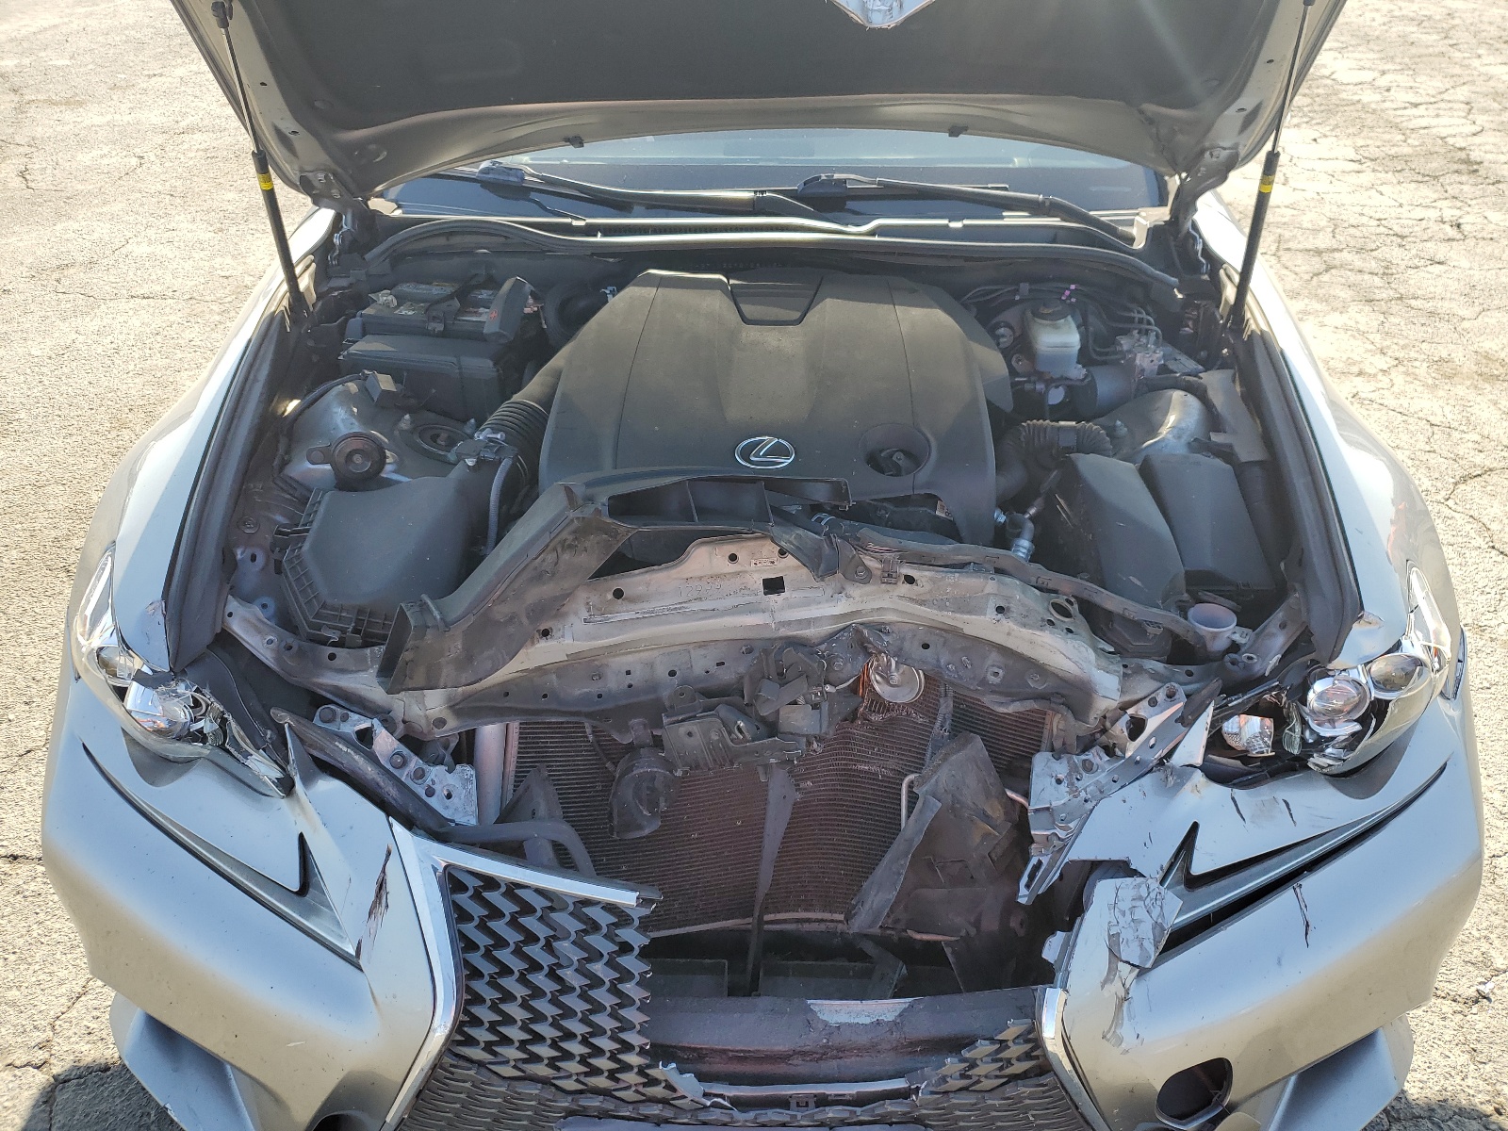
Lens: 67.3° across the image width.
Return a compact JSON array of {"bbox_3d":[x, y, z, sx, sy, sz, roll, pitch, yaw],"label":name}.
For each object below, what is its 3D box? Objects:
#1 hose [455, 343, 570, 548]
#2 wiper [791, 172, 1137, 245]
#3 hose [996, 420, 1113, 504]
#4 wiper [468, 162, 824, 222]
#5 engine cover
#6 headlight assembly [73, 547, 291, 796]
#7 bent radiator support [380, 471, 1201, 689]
[{"bbox_3d":[-0.340,-0.192,1.624,0.120,0.150,0.310,10,40,12],"label":"hose"},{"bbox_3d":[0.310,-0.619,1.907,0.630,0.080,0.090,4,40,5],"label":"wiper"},{"bbox_3d":[0.420,-0.150,1.594,0.160,0.100,0.120,0,40,0],"label":"hose"},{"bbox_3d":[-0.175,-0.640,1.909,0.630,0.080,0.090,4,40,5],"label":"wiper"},{"bbox_3d":[0.025,-0.242,1.654,0.620,0.190,0.470,0,40,0],"label":"engine cover"},{"bbox_3d":[-0.705,0.136,1.408,0.270,0.230,0.320,5,40,6],"label":"headlight assembly"},{"bbox_3d":[0.050,0.029,1.450,1.030,0.170,0.240,0,40,0],"label":"bent radiator support"}]

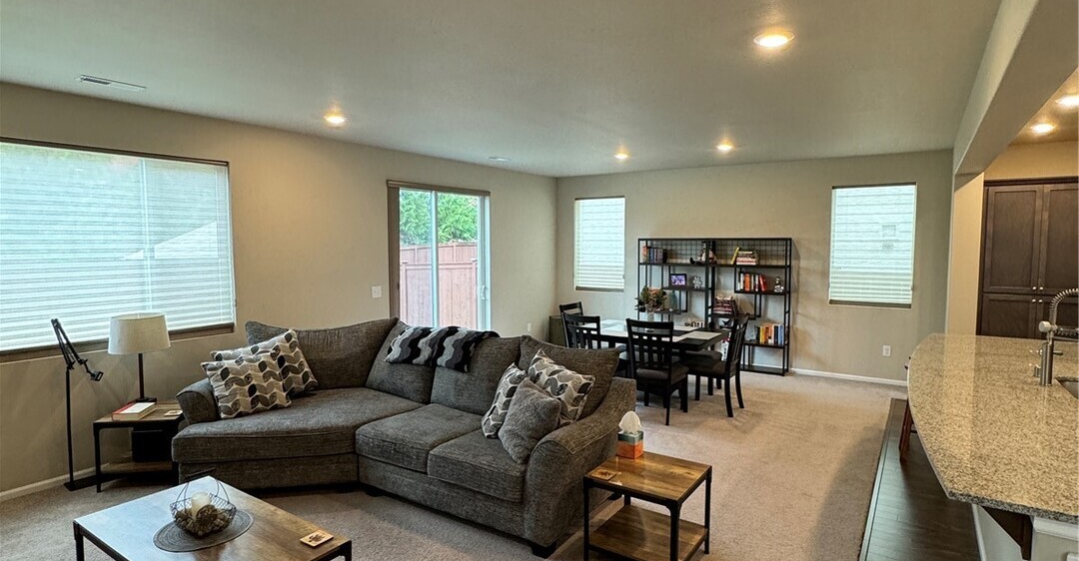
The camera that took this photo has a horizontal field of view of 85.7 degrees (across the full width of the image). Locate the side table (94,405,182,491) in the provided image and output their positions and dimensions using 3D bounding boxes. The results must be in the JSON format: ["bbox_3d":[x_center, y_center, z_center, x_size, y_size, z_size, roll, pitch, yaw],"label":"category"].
[{"bbox_3d":[-2.818,1.203,4.280,0.515,0.494,0.515,0,4,-7],"label":"side table"}]

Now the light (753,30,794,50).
[{"bbox_3d":[1.230,-1.258,3.048,0.195,0.030,0.195,2,4,33],"label":"light"}]

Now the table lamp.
[{"bbox_3d":[-2.996,0.608,4.378,0.385,0.680,0.385,0,4,-7],"label":"table lamp"}]

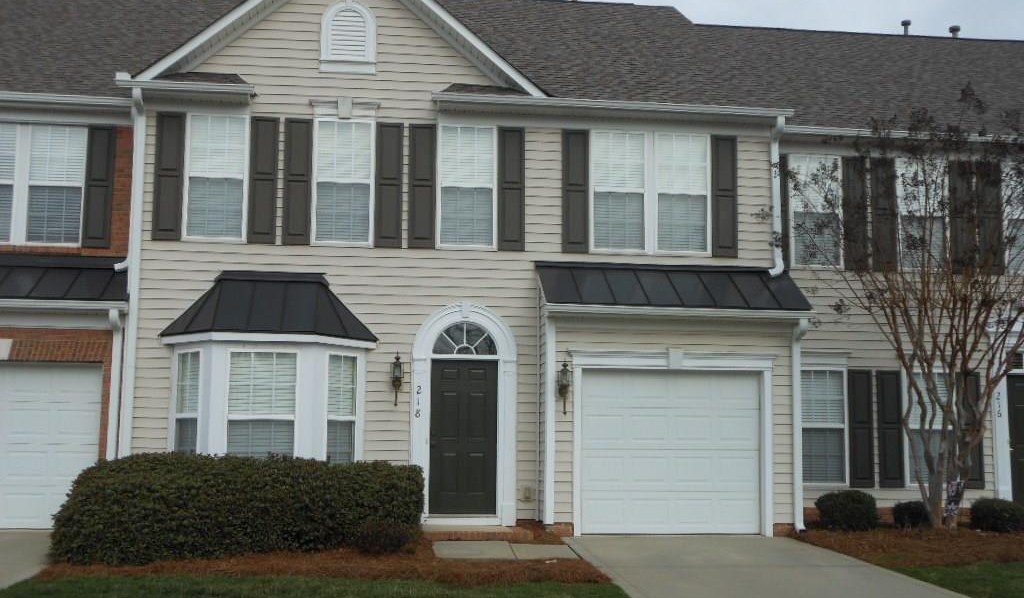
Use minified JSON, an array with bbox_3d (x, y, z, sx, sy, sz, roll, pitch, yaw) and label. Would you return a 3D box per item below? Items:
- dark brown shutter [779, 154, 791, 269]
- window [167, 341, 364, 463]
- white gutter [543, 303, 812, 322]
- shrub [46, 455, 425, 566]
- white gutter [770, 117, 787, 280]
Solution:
[{"bbox_3d":[3.871,-1.276,16.395,0.370,1.700,0.050,1,-7,-7],"label":"dark brown shutter"},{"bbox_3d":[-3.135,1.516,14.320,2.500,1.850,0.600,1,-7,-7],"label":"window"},{"bbox_3d":[2.163,0.152,14.397,3.585,0.110,0.130,1,-7,-7],"label":"white gutter"},{"bbox_3d":[-3.004,2.335,12.880,4.000,1.120,1.750,1,-7,-7],"label":"shrub"},{"bbox_3d":[3.695,-1.402,15.475,0.200,2.180,0.450,1,-7,-7],"label":"white gutter"}]

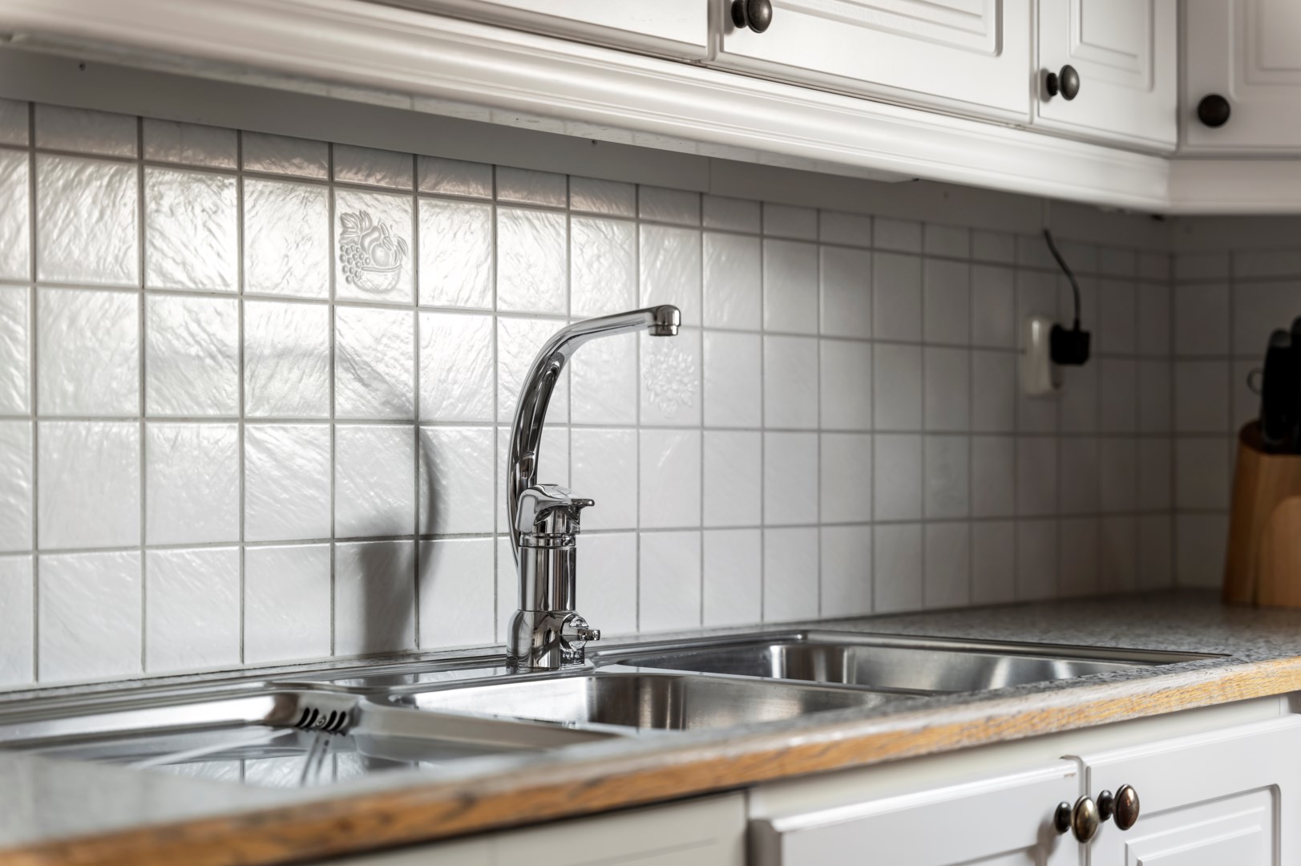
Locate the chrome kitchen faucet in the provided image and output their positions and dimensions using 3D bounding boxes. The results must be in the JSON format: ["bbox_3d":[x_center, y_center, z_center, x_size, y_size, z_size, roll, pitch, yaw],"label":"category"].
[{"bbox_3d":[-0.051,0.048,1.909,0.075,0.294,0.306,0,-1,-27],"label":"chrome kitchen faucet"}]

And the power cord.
[{"bbox_3d":[0.502,-0.168,2.838,0.064,0.171,0.042,-1,-1,41],"label":"power cord"}]

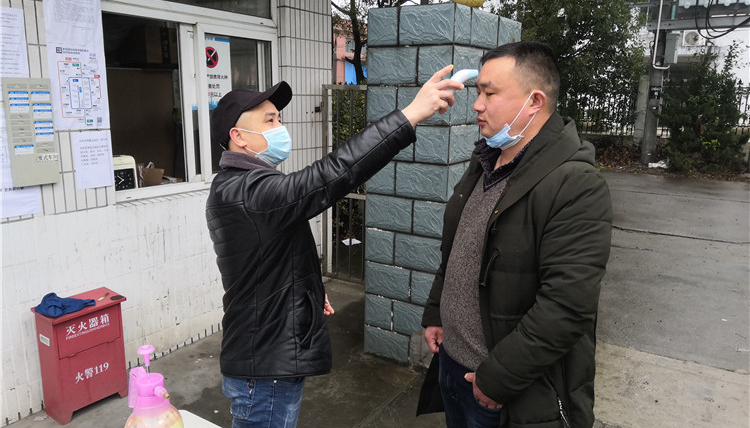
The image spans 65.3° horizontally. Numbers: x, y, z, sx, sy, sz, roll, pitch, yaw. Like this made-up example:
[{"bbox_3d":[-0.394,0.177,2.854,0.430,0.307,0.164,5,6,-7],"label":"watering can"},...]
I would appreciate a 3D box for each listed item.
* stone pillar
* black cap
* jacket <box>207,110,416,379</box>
[{"bbox_3d":[0.449,-0.177,3.759,0.530,2.080,1.019,8,14,32],"label":"stone pillar"},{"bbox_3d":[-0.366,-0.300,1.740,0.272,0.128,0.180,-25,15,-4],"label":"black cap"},{"bbox_3d":[-0.218,0.096,1.795,0.585,0.837,0.570,-2,12,-11],"label":"jacket"}]

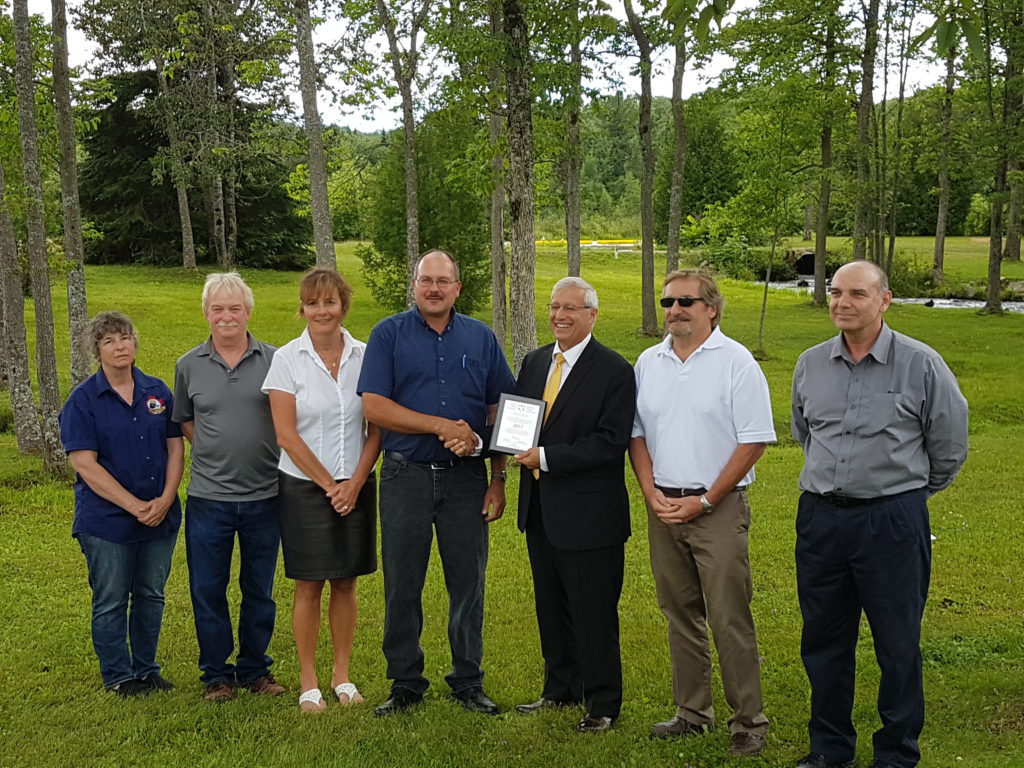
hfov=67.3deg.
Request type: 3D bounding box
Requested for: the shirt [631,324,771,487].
[{"bbox_3d":[0.676,0.077,2.716,0.490,0.538,0.310,5,9,38],"label":"shirt"}]

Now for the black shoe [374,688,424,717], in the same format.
[{"bbox_3d":[-0.436,1.240,3.164,0.105,0.110,0.295,5,10,36],"label":"black shoe"}]

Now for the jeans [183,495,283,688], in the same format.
[{"bbox_3d":[-1.136,0.790,3.126,0.380,0.860,0.270,-3,8,-23],"label":"jeans"}]

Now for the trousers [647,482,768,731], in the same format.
[{"bbox_3d":[0.711,0.829,2.826,0.410,0.960,0.320,4,9,30],"label":"trousers"}]

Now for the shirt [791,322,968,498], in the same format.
[{"bbox_3d":[1.196,0.088,2.530,0.520,0.590,0.360,7,11,44],"label":"shirt"}]

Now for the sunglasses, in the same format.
[{"bbox_3d":[0.594,-0.280,2.619,0.140,0.042,0.145,7,11,44],"label":"sunglasses"}]

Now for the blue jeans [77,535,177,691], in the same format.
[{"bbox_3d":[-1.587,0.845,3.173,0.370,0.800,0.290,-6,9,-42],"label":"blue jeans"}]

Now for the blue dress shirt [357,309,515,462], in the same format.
[{"bbox_3d":[-0.287,-0.002,2.926,0.580,0.560,0.330,-1,7,-10],"label":"blue dress shirt"}]

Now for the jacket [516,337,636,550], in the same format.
[{"bbox_3d":[0.232,0.213,2.851,0.490,0.770,0.380,5,10,37],"label":"jacket"}]

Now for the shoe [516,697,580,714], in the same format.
[{"bbox_3d":[0.136,1.268,3.037,0.290,0.095,0.105,-2,7,-14],"label":"shoe"}]

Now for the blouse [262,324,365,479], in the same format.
[{"bbox_3d":[-0.732,0.067,2.985,0.450,0.570,0.270,-5,9,-32],"label":"blouse"}]

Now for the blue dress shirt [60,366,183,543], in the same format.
[{"bbox_3d":[-1.576,0.273,3.103,0.470,0.682,0.320,-6,9,-42],"label":"blue dress shirt"}]

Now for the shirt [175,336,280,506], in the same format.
[{"bbox_3d":[-1.110,0.123,3.044,0.480,0.630,0.300,-3,8,-23],"label":"shirt"}]

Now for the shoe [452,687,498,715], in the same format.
[{"bbox_3d":[-0.154,1.237,3.169,0.105,0.110,0.295,-6,10,-33],"label":"shoe"}]

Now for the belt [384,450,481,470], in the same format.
[{"bbox_3d":[-0.296,0.279,2.993,0.385,0.060,0.290,-2,8,-12],"label":"belt"}]

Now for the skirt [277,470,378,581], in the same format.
[{"bbox_3d":[-0.728,0.537,3.051,0.375,0.440,0.275,-5,9,-32],"label":"skirt"}]

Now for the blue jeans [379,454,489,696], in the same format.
[{"bbox_3d":[-0.309,0.750,3.029,0.410,0.955,0.290,-1,7,-10],"label":"blue jeans"}]

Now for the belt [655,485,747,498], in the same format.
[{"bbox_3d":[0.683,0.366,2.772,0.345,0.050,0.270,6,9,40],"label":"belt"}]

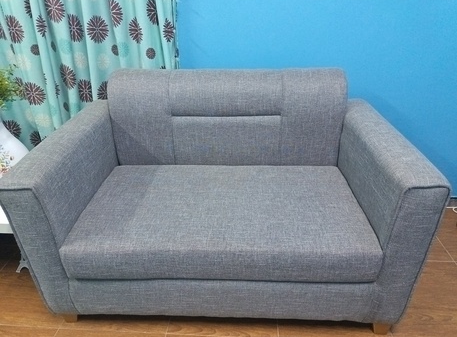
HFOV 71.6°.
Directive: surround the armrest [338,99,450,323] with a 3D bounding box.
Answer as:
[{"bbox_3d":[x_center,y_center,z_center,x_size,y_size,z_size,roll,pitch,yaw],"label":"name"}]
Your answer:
[{"bbox_3d":[0.543,0.116,1.277,0.116,0.573,0.730,0,30,3],"label":"armrest"}]

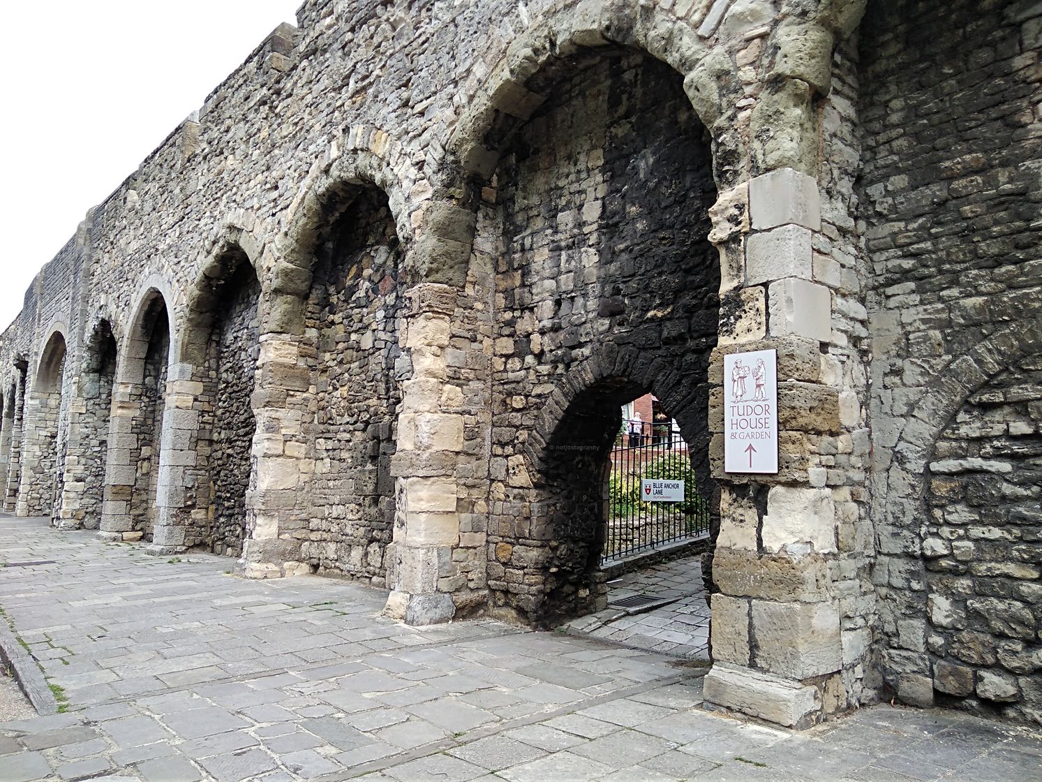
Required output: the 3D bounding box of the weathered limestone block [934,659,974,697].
[{"bbox_3d":[3.079,2.011,5.940,0.200,0.210,0.260,6,-8,-38],"label":"weathered limestone block"}]

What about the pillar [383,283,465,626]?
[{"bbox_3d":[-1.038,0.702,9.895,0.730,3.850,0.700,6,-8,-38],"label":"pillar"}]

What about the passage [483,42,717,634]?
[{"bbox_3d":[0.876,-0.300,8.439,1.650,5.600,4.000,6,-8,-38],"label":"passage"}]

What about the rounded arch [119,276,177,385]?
[{"bbox_3d":[-8.379,-1.414,19.662,0.630,2.400,4.550,6,-8,-38],"label":"rounded arch"}]

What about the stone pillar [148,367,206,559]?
[{"bbox_3d":[-7.149,1.412,17.781,0.750,3.920,1.100,6,-8,-38],"label":"stone pillar"}]

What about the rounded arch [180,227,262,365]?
[{"bbox_3d":[-5.370,-1.795,15.878,0.670,2.250,4.150,6,-8,-38],"label":"rounded arch"}]

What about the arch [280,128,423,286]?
[{"bbox_3d":[-2.219,-2.396,11.906,0.700,2.300,4.250,6,-8,-38],"label":"arch"}]

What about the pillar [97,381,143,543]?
[{"bbox_3d":[-9.945,1.778,21.288,0.720,3.850,1.200,6,-8,-38],"label":"pillar"}]

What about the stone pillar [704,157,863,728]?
[{"bbox_3d":[1.992,0.370,6.328,1.000,3.850,0.820,6,-8,-38],"label":"stone pillar"}]

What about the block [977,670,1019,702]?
[{"bbox_3d":[3.266,1.991,5.707,0.200,0.165,0.260,6,-8,-38],"label":"block"}]

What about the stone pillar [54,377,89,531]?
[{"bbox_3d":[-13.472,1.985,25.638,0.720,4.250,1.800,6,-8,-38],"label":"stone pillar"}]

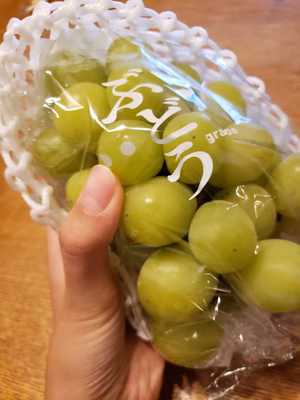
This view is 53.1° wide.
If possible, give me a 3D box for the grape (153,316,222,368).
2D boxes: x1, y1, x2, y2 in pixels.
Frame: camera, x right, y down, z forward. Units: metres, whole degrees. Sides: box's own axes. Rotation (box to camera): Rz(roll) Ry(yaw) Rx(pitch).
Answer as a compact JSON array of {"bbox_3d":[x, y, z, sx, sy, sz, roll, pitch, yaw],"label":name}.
[{"bbox_3d":[0.015,0.052,0.117,0.027,0.027,0.027,0,49,0],"label":"grape"}]

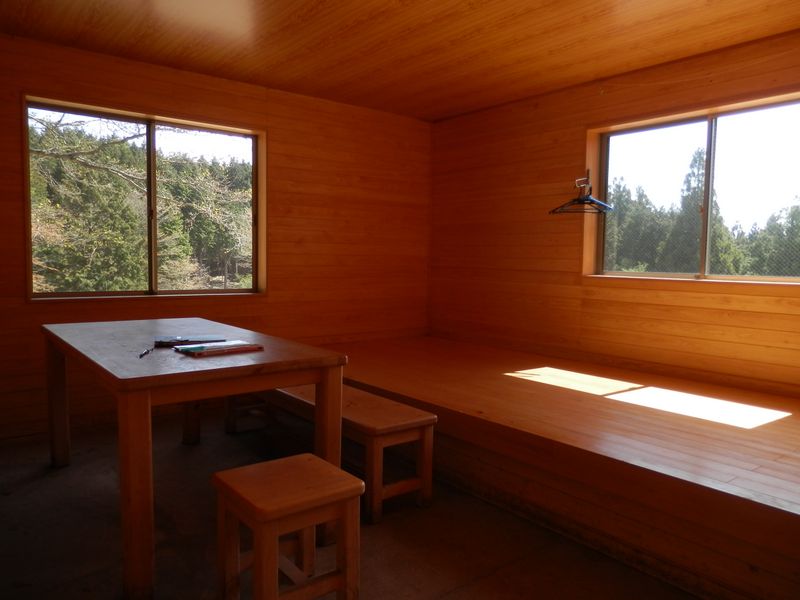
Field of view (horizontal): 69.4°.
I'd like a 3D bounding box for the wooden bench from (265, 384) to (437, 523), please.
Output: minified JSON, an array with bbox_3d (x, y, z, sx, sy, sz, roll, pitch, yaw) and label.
[{"bbox_3d":[-0.470,0.683,3.145,0.350,0.416,1.639,-2,5,-39],"label":"wooden bench"}]

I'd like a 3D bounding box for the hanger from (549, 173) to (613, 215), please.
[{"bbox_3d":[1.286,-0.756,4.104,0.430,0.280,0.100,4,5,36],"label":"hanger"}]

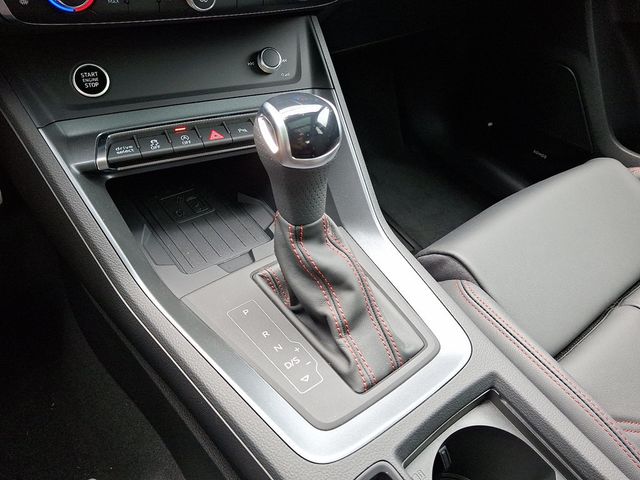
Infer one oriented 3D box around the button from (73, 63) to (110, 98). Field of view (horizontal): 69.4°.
[{"bbox_3d":[-0.184,-0.129,0.373,0.029,0.029,0.009,-17,7,-27],"label":"button"}]

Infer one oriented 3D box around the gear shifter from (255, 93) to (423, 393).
[{"bbox_3d":[0.014,-0.010,0.344,0.080,0.160,0.175,-25,50,-32],"label":"gear shifter"}]

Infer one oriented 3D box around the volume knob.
[{"bbox_3d":[-0.048,-0.169,0.439,0.021,0.021,0.014,-17,7,-27],"label":"volume knob"}]

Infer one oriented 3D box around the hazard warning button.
[{"bbox_3d":[-0.096,-0.093,0.418,0.026,0.010,0.021,-17,68,-27],"label":"hazard warning button"}]

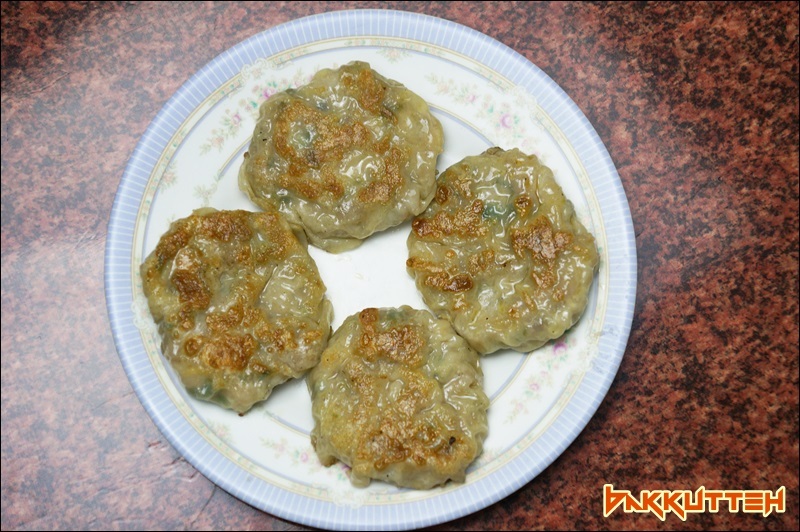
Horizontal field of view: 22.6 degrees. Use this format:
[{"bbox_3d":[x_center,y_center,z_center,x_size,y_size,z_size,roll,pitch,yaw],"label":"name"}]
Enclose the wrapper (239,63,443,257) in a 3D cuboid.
[{"bbox_3d":[-0.028,-0.051,0.934,0.095,0.021,0.090,0,80,0],"label":"wrapper"}]

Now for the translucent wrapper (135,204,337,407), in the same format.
[{"bbox_3d":[-0.076,0.020,0.931,0.090,0.021,0.096,0,81,-1],"label":"translucent wrapper"}]

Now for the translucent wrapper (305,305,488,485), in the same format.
[{"bbox_3d":[-0.001,0.060,0.915,0.082,0.021,0.083,0,80,0],"label":"translucent wrapper"}]

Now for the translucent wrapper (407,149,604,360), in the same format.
[{"bbox_3d":[0.048,-0.007,0.927,0.089,0.021,0.096,0,80,0],"label":"translucent wrapper"}]

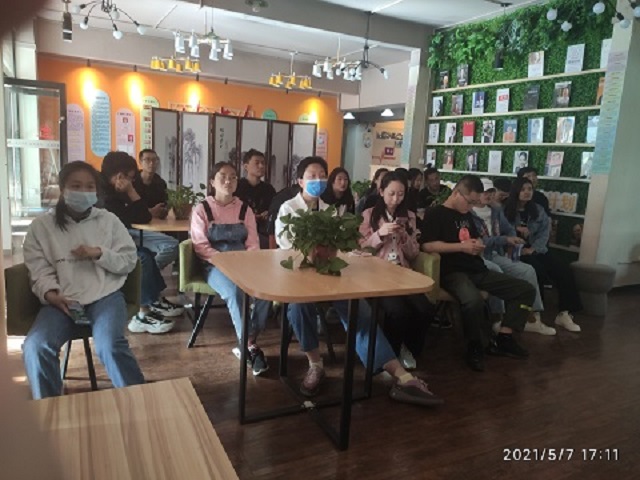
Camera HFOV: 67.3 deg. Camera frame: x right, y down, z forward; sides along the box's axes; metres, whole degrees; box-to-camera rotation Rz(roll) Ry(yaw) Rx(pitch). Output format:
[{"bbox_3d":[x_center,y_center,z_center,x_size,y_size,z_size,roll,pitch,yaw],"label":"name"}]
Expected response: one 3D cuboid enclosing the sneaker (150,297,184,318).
[{"bbox_3d":[-1.187,0.517,3.764,0.300,0.130,0.115,5,9,10],"label":"sneaker"}]

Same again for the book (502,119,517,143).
[{"bbox_3d":[2.260,-1.287,5.703,0.030,0.258,0.183,-2,11,-29],"label":"book"}]

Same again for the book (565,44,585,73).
[{"bbox_3d":[2.640,-1.879,4.982,0.030,0.280,0.195,-2,11,-29],"label":"book"}]

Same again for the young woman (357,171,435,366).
[{"bbox_3d":[0.510,0.163,3.212,0.500,1.215,0.660,2,9,-10],"label":"young woman"}]

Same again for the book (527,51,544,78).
[{"bbox_3d":[2.525,-2.039,5.601,0.022,0.285,0.202,-2,11,-30],"label":"book"}]

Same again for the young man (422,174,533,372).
[{"bbox_3d":[1.139,0.161,3.329,0.600,1.230,0.820,-4,12,-38],"label":"young man"}]

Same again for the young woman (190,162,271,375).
[{"bbox_3d":[-0.554,0.126,3.035,0.500,1.205,0.770,0,10,-22],"label":"young woman"}]

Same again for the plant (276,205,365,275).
[{"bbox_3d":[0.016,-0.017,2.441,0.380,0.280,0.360,4,9,0],"label":"plant"}]

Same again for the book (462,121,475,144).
[{"bbox_3d":[2.021,-1.458,6.519,0.025,0.285,0.195,8,6,-31],"label":"book"}]

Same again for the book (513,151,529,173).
[{"bbox_3d":[2.438,-0.932,5.814,0.022,0.276,0.196,-2,11,-30],"label":"book"}]

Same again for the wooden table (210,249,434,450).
[{"bbox_3d":[-0.033,0.498,2.410,0.920,0.741,0.920,-1,10,-27],"label":"wooden table"}]

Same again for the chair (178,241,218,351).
[{"bbox_3d":[-0.625,0.310,3.360,0.580,0.720,0.540,3,9,-5],"label":"chair"}]

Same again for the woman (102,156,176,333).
[{"bbox_3d":[-1.335,-0.019,3.500,0.700,1.230,0.500,2,10,-9],"label":"woman"}]

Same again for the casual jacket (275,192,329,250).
[{"bbox_3d":[-0.034,-0.022,2.970,0.480,0.540,0.340,1,10,-12],"label":"casual jacket"}]

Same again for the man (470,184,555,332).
[{"bbox_3d":[1.608,0.099,4.002,0.560,1.190,0.820,-5,13,-43],"label":"man"}]

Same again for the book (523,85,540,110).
[{"bbox_3d":[2.397,-1.606,5.438,0.030,0.270,0.190,-2,11,-29],"label":"book"}]

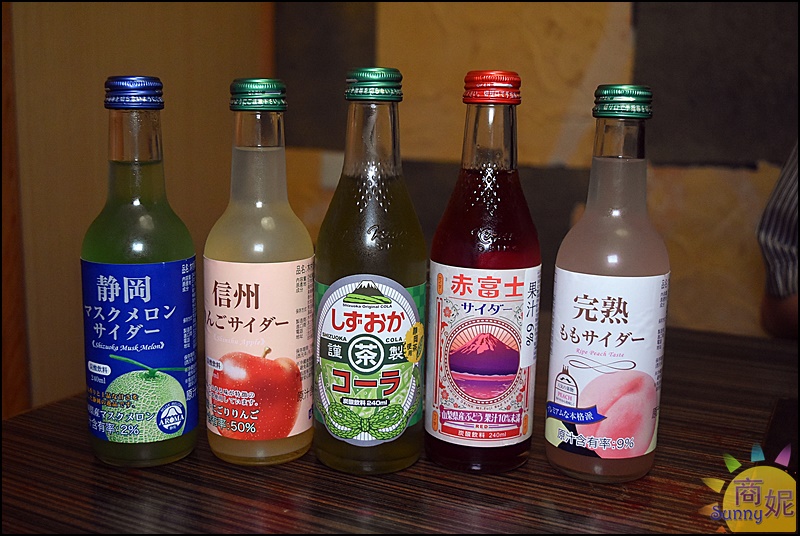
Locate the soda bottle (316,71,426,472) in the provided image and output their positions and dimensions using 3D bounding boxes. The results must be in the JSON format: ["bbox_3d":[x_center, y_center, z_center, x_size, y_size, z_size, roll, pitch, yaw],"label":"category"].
[{"bbox_3d":[-0.015,0.001,0.475,0.057,0.201,0.057,2,11,2],"label":"soda bottle"}]

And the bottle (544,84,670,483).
[{"bbox_3d":[0.106,0.008,0.470,0.057,0.195,0.057,5,12,17],"label":"bottle"}]

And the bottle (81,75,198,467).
[{"bbox_3d":[-0.133,0.001,0.478,0.057,0.195,0.057,0,11,-6],"label":"bottle"}]

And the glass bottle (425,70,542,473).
[{"bbox_3d":[0.043,0.002,0.479,0.057,0.201,0.057,2,11,3],"label":"glass bottle"}]

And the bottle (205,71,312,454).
[{"bbox_3d":[-0.072,0.002,0.483,0.057,0.195,0.057,1,11,0],"label":"bottle"}]

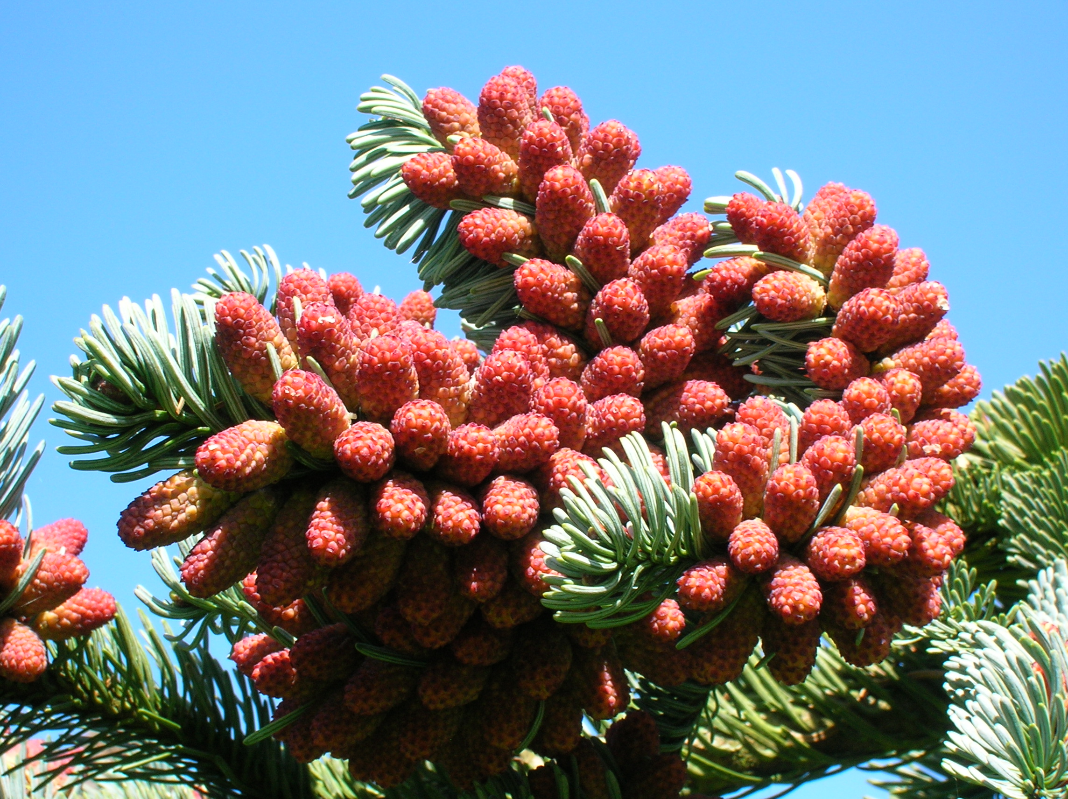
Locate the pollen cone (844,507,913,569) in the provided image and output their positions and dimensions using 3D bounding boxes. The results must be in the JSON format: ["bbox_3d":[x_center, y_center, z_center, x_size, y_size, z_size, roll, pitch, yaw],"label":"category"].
[{"bbox_3d":[0.058,0.023,0.409,0.008,0.008,0.016,29,0,-37],"label":"pollen cone"}]

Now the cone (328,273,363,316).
[{"bbox_3d":[-0.034,-0.018,0.435,0.007,0.011,0.007,0,24,0],"label":"cone"}]

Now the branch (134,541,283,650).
[{"bbox_3d":[-0.064,0.039,0.475,0.029,0.019,0.022,21,-19,-9],"label":"branch"}]

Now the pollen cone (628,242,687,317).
[{"bbox_3d":[0.020,-0.019,0.395,0.009,0.009,0.015,25,-57,0],"label":"pollen cone"}]

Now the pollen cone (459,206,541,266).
[{"bbox_3d":[-0.006,-0.033,0.485,0.018,0.011,0.011,14,-6,-25],"label":"pollen cone"}]

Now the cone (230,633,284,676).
[{"bbox_3d":[-0.048,0.045,0.430,0.012,0.007,0.007,-22,0,-17],"label":"cone"}]

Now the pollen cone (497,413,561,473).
[{"bbox_3d":[-0.001,0.008,0.447,0.010,0.010,0.016,-18,-1,-42],"label":"pollen cone"}]

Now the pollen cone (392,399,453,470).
[{"bbox_3d":[-0.022,0.007,0.470,0.011,0.011,0.018,-1,-30,2],"label":"pollen cone"}]

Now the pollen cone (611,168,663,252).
[{"bbox_3d":[0.021,-0.038,0.490,0.011,0.011,0.018,6,-58,-4],"label":"pollen cone"}]

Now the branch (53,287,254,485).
[{"bbox_3d":[-0.076,-0.003,0.480,0.040,0.038,0.037,7,-18,-24],"label":"branch"}]

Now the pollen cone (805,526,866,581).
[{"bbox_3d":[0.049,0.025,0.392,0.009,0.009,0.016,11,0,-9],"label":"pollen cone"}]

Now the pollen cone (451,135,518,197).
[{"bbox_3d":[-0.010,-0.045,0.468,0.017,0.010,0.010,28,5,-39],"label":"pollen cone"}]

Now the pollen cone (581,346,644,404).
[{"bbox_3d":[0.013,-0.003,0.395,0.009,0.009,0.015,18,-39,0],"label":"pollen cone"}]

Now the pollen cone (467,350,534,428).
[{"bbox_3d":[-0.006,0.000,0.387,0.009,0.009,0.016,21,-57,0],"label":"pollen cone"}]

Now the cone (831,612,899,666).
[{"bbox_3d":[0.067,0.046,0.490,0.011,0.018,0.011,-13,-32,-8],"label":"cone"}]

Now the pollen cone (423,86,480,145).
[{"bbox_3d":[-0.013,-0.047,0.410,0.015,0.009,0.009,52,0,-24],"label":"pollen cone"}]

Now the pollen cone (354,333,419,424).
[{"bbox_3d":[-0.024,-0.003,0.390,0.010,0.010,0.017,-5,-60,0],"label":"pollen cone"}]

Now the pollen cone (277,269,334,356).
[{"bbox_3d":[-0.045,-0.017,0.485,0.011,0.019,0.011,-6,24,3],"label":"pollen cone"}]

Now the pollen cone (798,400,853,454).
[{"bbox_3d":[0.048,0.006,0.402,0.009,0.009,0.016,13,-31,0],"label":"pollen cone"}]

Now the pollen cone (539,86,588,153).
[{"bbox_3d":[0.007,-0.055,0.483,0.009,0.016,0.009,-10,21,2],"label":"pollen cone"}]

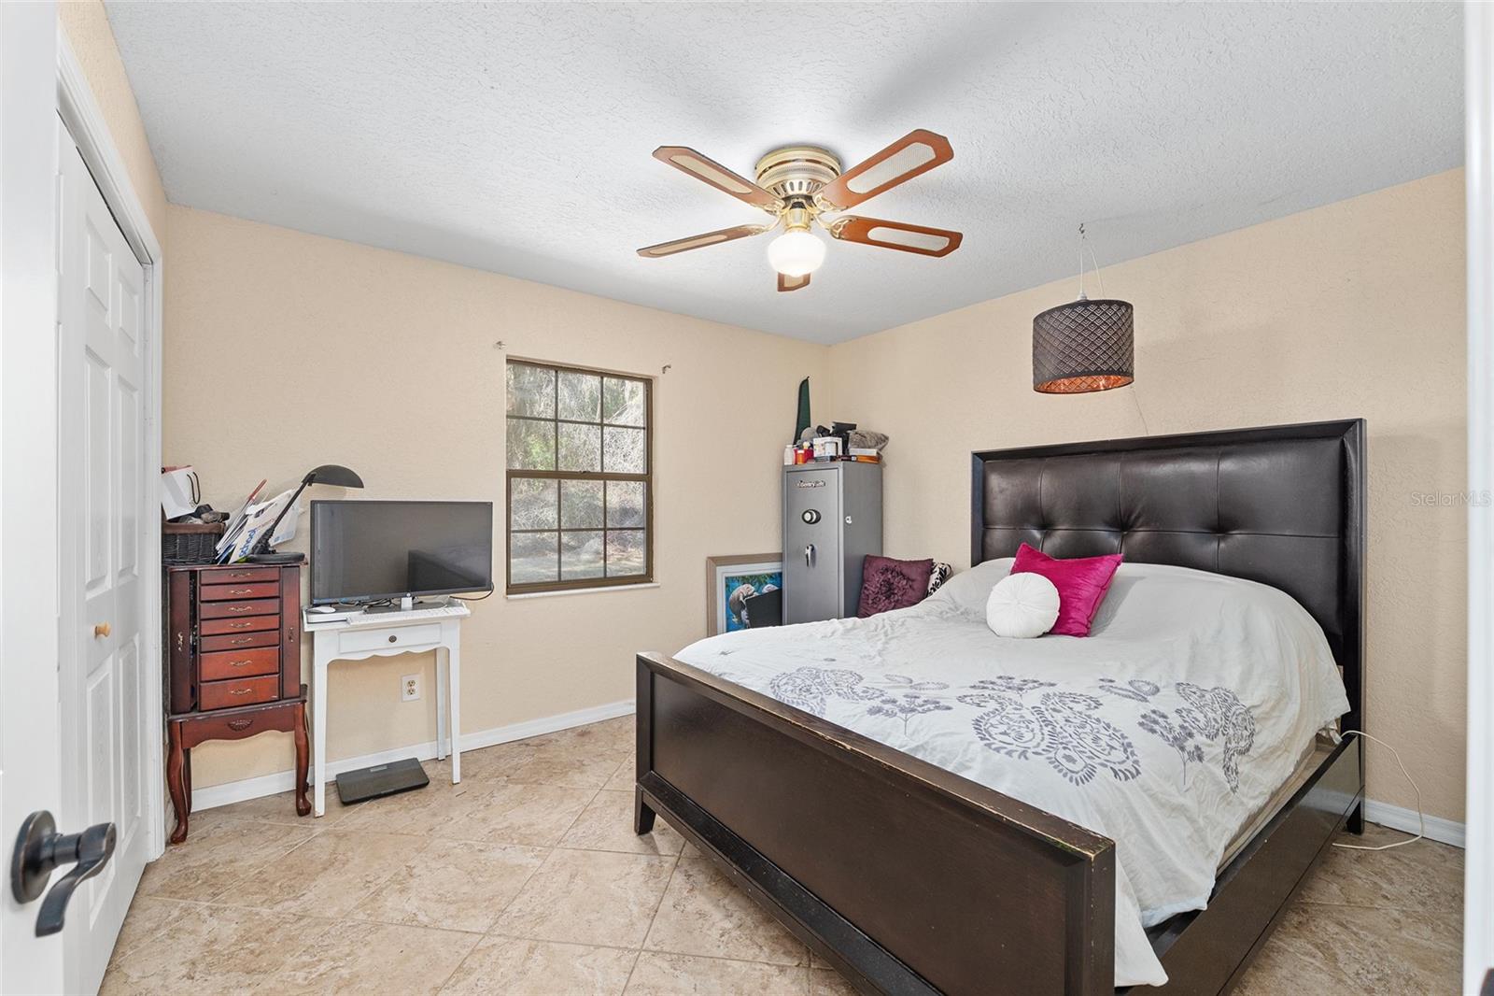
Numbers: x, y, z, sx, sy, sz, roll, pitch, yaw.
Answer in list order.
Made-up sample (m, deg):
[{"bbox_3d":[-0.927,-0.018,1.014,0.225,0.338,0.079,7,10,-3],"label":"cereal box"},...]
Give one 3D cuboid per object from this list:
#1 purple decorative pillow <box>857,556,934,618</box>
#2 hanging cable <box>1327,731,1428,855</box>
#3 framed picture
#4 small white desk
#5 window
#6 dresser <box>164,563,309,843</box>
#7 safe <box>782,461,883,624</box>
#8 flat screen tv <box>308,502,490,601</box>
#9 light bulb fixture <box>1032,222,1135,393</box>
[{"bbox_3d":[0.889,0.549,3.520,0.430,0.410,0.150,0,-14,30],"label":"purple decorative pillow"},{"bbox_3d":[2.357,1.089,2.162,0.340,0.380,0.200,0,0,-36],"label":"hanging cable"},{"bbox_3d":[0.047,0.809,3.920,0.740,0.840,0.040,0,-2,-36],"label":"framed picture"},{"bbox_3d":[-1.594,0.889,2.589,0.590,0.780,0.340,0,0,-36],"label":"small white desk"},{"bbox_3d":[-0.931,-0.110,3.325,0.870,1.250,0.100,0,0,-36],"label":"window"},{"bbox_3d":[-2.024,0.769,2.347,0.430,1.020,0.290,0,0,-36],"label":"dresser"},{"bbox_3d":[0.591,0.531,4.002,0.445,1.495,0.545,0,0,-41],"label":"safe"},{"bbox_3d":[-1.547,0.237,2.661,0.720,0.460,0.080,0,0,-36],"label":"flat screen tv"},{"bbox_3d":[1.416,-0.800,2.450,0.375,0.720,0.375,0,0,-36],"label":"light bulb fixture"}]

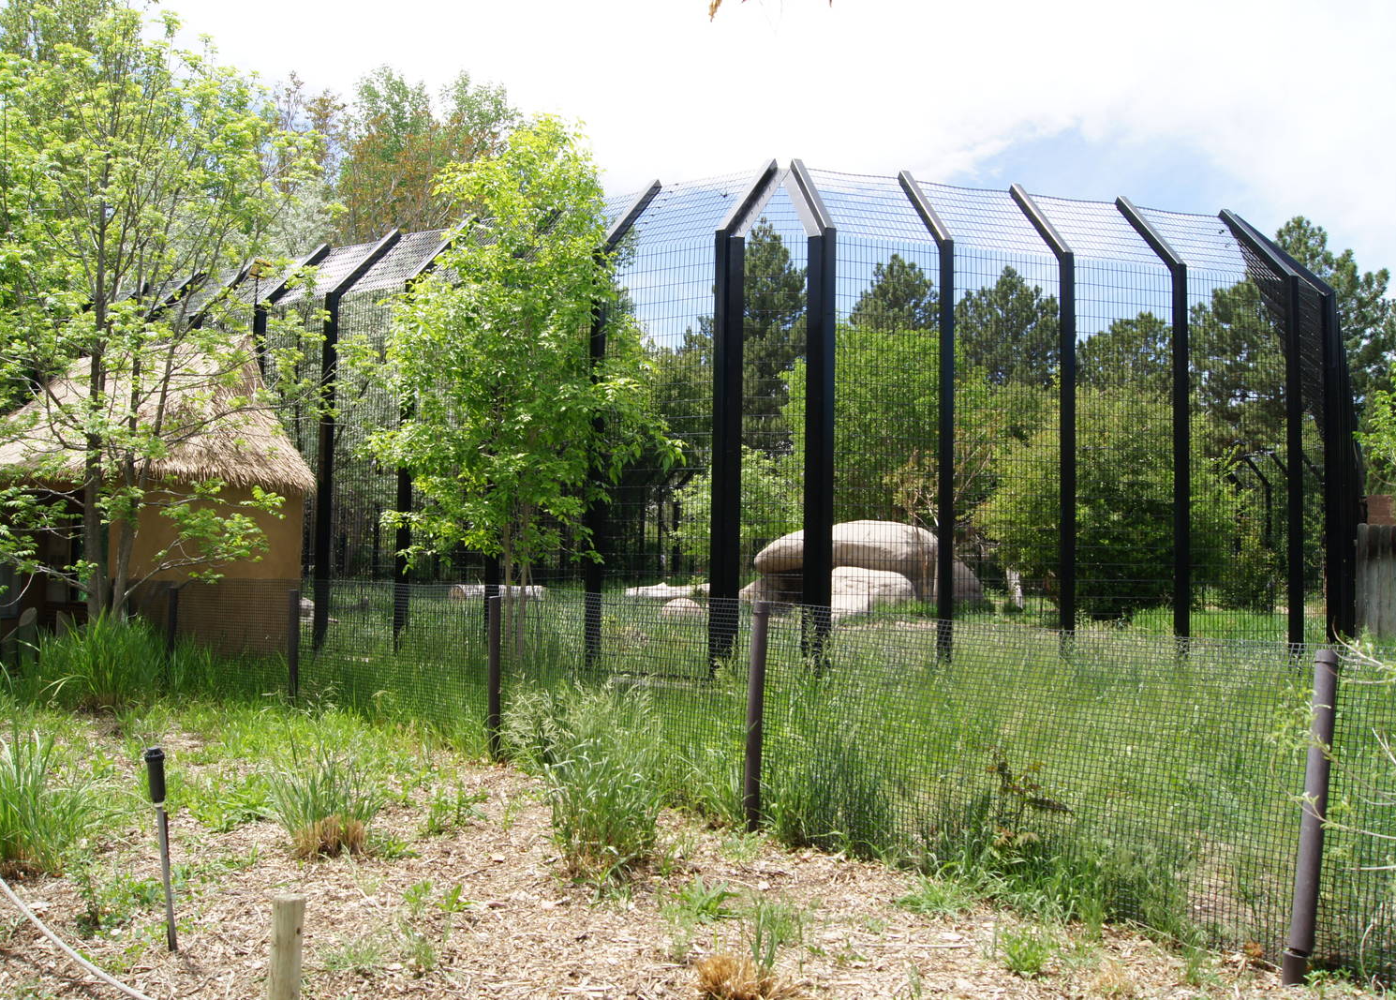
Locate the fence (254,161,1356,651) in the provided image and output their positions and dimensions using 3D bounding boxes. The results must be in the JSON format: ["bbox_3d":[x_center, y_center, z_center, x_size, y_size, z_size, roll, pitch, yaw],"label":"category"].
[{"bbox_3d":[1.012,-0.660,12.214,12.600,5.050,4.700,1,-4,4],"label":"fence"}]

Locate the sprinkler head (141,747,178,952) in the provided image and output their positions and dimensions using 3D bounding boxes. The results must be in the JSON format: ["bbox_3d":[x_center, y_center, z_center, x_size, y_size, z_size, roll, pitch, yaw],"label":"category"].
[{"bbox_3d":[-1.778,1.161,3.740,0.068,0.668,0.068,-6,-3,0],"label":"sprinkler head"}]

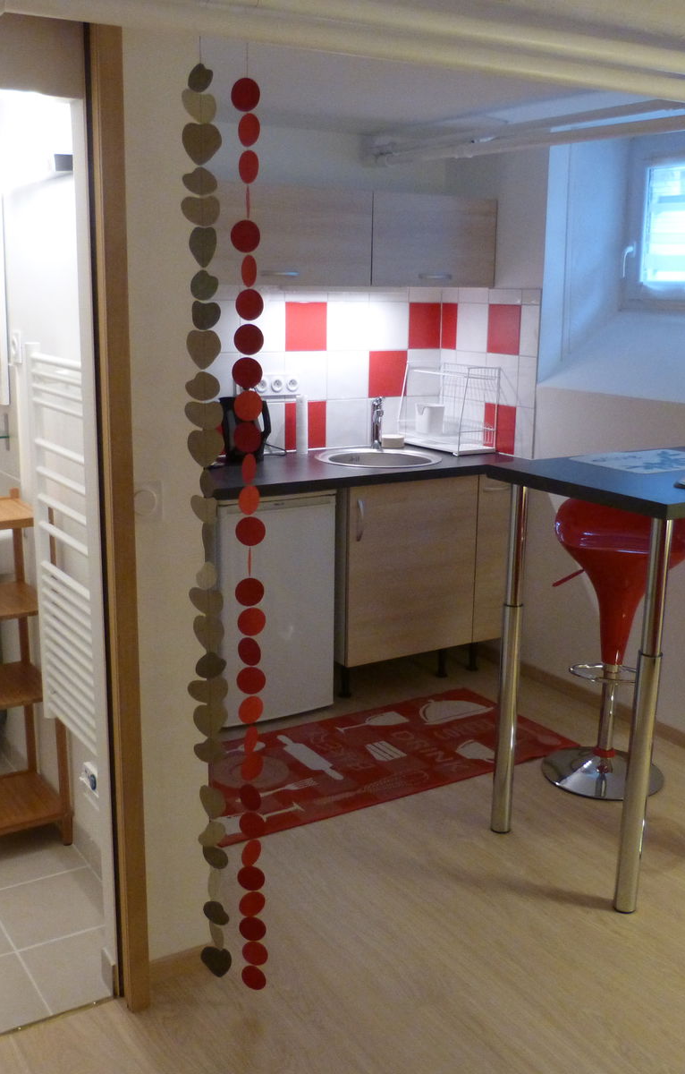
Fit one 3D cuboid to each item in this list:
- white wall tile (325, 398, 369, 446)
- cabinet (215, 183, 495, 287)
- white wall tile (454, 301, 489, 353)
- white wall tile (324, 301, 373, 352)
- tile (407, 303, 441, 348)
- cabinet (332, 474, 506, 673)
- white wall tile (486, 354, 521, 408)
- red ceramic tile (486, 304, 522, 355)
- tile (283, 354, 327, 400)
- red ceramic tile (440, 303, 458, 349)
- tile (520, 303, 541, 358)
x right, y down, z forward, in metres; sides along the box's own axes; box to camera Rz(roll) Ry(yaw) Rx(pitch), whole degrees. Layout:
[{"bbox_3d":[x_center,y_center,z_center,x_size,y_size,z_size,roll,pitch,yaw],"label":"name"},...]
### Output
[{"bbox_3d":[0.021,-0.482,4.555,0.201,0.198,0.010,-7,15,-32],"label":"white wall tile"},{"bbox_3d":[-0.060,-1.160,4.199,1.389,0.344,0.355,-7,15,-30],"label":"cabinet"},{"bbox_3d":[0.555,-0.882,4.551,0.010,0.198,0.201,-7,15,-32],"label":"white wall tile"},{"bbox_3d":[0.024,-0.869,4.446,0.200,0.200,0.010,-7,15,-32],"label":"white wall tile"},{"bbox_3d":[0.359,-0.913,4.677,0.178,0.198,0.010,-7,15,-32],"label":"tile"},{"bbox_3d":[0.215,0.055,4.449,0.809,0.697,0.590,-7,15,-30],"label":"cabinet"},{"bbox_3d":[0.661,-0.648,4.428,0.010,0.198,0.201,-7,15,-32],"label":"white wall tile"},{"bbox_3d":[0.671,-0.853,4.431,0.010,0.200,0.200,-7,15,-30],"label":"red ceramic tile"},{"bbox_3d":[-0.150,-0.654,4.382,0.200,0.200,0.010,-7,15,-32],"label":"tile"},{"bbox_3d":[0.471,-0.912,4.678,0.010,0.198,0.106,-7,15,-32],"label":"red ceramic tile"},{"bbox_3d":[0.742,-0.811,4.245,0.010,0.200,0.115,-7,15,-32],"label":"tile"}]

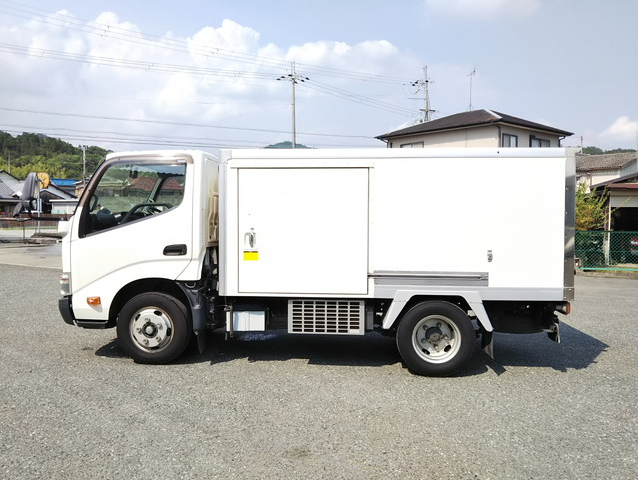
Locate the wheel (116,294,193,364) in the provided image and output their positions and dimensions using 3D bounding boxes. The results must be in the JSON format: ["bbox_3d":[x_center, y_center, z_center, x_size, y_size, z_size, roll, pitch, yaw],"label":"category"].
[{"bbox_3d":[-1.491,0.798,5.083,0.655,0.655,0.210,0,2,5],"label":"wheel"}]

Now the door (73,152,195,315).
[{"bbox_3d":[-1.658,-0.012,5.009,1.128,1.457,0.170,0,2,5],"label":"door"}]

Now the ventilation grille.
[{"bbox_3d":[0.069,0.676,4.872,0.669,0.301,0.070,0,2,5],"label":"ventilation grille"}]

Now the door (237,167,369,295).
[{"bbox_3d":[-0.134,-0.076,4.798,1.123,1.080,0.070,0,2,5],"label":"door"}]

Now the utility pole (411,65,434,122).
[{"bbox_3d":[8.810,-7.403,45.738,1.800,13.726,1.200,-1,2,-18],"label":"utility pole"}]

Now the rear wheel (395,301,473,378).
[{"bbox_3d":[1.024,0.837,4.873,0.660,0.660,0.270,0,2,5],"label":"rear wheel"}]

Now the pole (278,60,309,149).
[{"bbox_3d":[-1.998,-7.188,43.745,1.900,13.457,1.600,2,3,37],"label":"pole"}]

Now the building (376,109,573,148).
[{"bbox_3d":[8.925,-3.823,32.159,7.245,7.673,8.190,-2,3,-41],"label":"building"}]

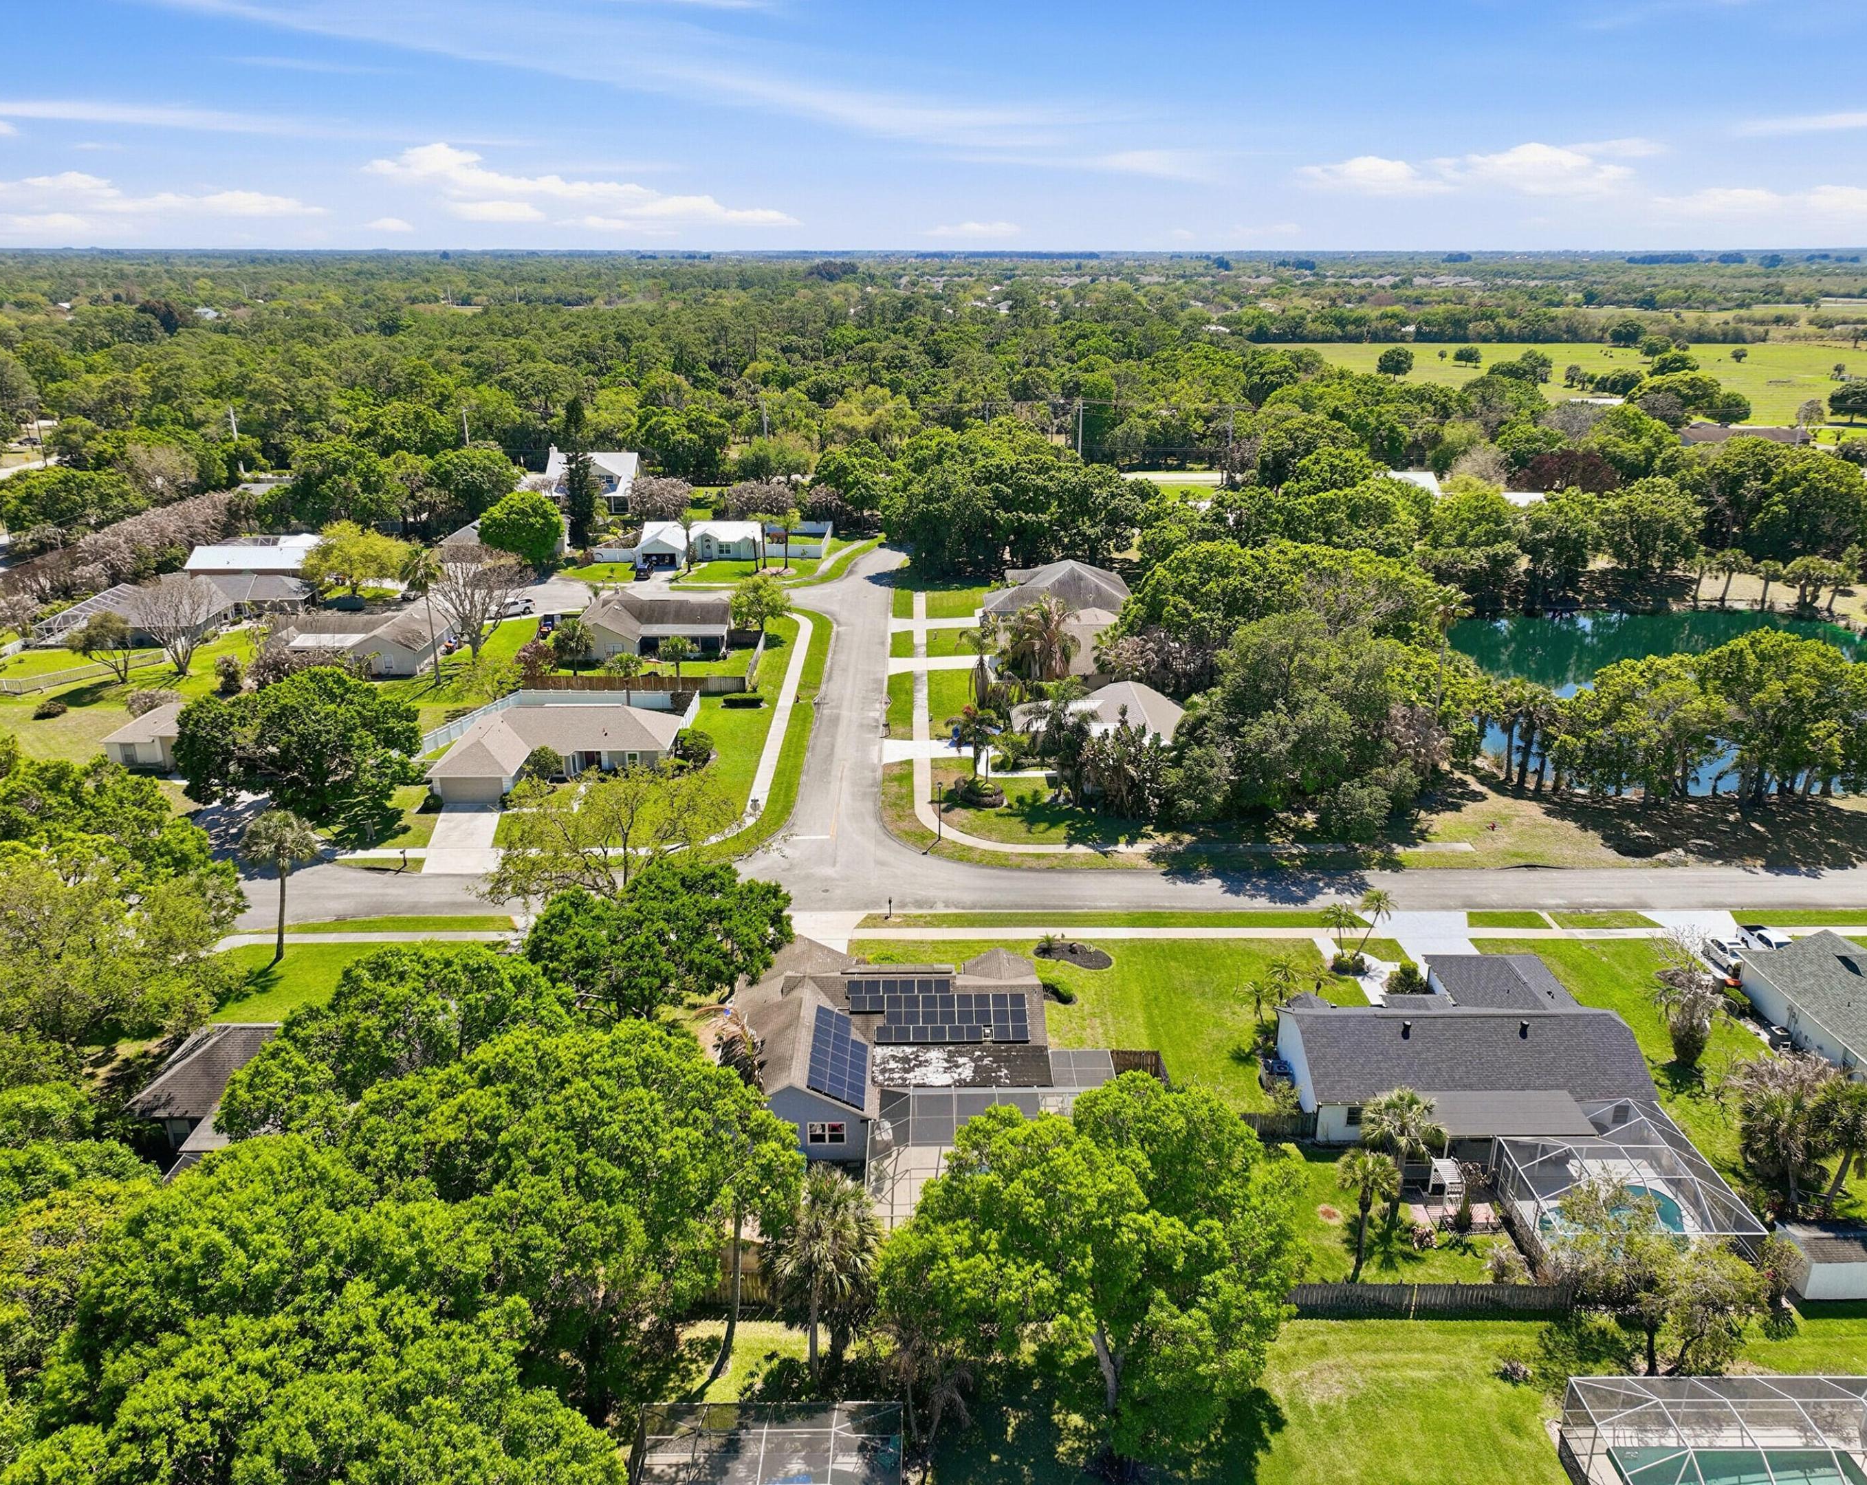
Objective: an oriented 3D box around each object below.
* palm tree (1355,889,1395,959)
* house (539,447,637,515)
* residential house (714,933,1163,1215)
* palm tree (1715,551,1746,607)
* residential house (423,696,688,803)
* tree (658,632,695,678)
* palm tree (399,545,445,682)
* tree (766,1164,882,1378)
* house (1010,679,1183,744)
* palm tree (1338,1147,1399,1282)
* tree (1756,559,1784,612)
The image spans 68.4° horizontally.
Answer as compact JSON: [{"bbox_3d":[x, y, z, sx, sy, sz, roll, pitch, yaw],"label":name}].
[{"bbox_3d":[26.956,11.387,84.408,2.463,4.689,2.300,0,20,0],"label":"palm tree"},{"bbox_3d":[-57.650,-44.903,233.201,15.300,9.600,12.800,0,20,0],"label":"house"},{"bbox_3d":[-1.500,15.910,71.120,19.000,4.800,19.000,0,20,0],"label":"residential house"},{"bbox_3d":[102.200,-21.081,176.780,4.200,7.300,4.200,0,20,0],"label":"palm tree"},{"bbox_3d":[-30.750,0.033,115.569,17.700,4.900,17.000,0,20,0],"label":"residential house"},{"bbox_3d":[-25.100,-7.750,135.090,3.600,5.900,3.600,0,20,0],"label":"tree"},{"bbox_3d":[-50.448,-12.555,137.063,4.579,13.993,4.400,0,20,0],"label":"palm tree"},{"bbox_3d":[-4.300,21.232,54.161,4.700,9.600,4.700,0,20,0],"label":"tree"},{"bbox_3d":[15.600,-2.423,125.680,17.200,5.400,14.800,0,20,0],"label":"house"},{"bbox_3d":[18.041,20.066,57.871,2.573,6.372,2.500,0,20,0],"label":"palm tree"},{"bbox_3d":[106.000,-19.982,174.626,3.900,6.700,3.900,0,20,0],"label":"tree"}]

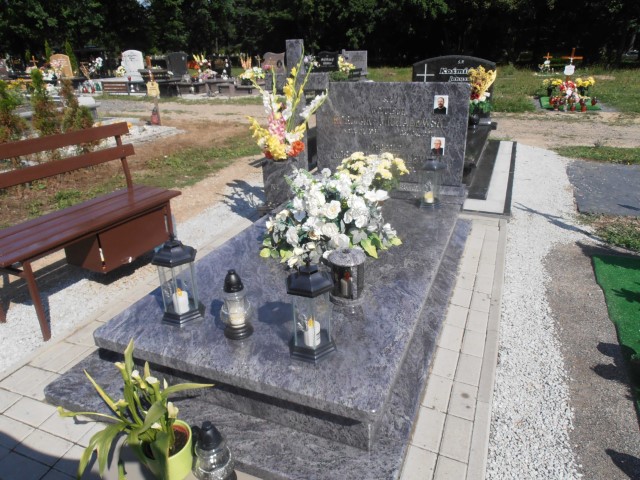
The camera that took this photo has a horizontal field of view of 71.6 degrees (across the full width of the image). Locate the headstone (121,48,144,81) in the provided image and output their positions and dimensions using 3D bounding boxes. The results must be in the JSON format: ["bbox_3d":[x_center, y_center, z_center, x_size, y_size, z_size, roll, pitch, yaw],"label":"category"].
[{"bbox_3d":[-5.709,-5.313,13.510,0.760,0.850,0.120,7,25,17],"label":"headstone"}]

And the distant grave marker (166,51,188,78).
[{"bbox_3d":[-4.093,-5.027,12.746,0.660,0.740,0.120,7,25,17],"label":"distant grave marker"}]

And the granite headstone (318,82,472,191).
[{"bbox_3d":[0.550,-0.868,3.574,1.210,0.760,0.090,9,26,21],"label":"granite headstone"}]

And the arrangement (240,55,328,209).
[{"bbox_3d":[-0.251,-0.840,3.554,0.680,1.170,0.440,9,26,21],"label":"arrangement"}]

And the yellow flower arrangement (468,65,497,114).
[{"bbox_3d":[1.895,-1.761,5.191,0.300,0.560,0.260,9,26,21],"label":"yellow flower arrangement"}]

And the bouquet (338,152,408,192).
[{"bbox_3d":[0.385,-0.433,3.180,0.480,0.380,0.400,9,26,21],"label":"bouquet"}]

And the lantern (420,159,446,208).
[{"bbox_3d":[0.835,-0.426,3.224,0.200,0.359,0.190,9,26,21],"label":"lantern"}]

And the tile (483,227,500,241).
[{"bbox_3d":[1.276,-0.011,3.296,0.100,0.055,0.195,9,26,21],"label":"tile"}]

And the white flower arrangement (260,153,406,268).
[{"bbox_3d":[0.107,-0.159,2.503,0.720,0.480,0.500,9,26,21],"label":"white flower arrangement"}]

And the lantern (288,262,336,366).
[{"bbox_3d":[-0.033,0.247,1.703,0.210,0.396,0.185,9,26,21],"label":"lantern"}]

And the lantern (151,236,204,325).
[{"bbox_3d":[-0.614,0.154,1.934,0.210,0.395,0.185,9,26,21],"label":"lantern"}]

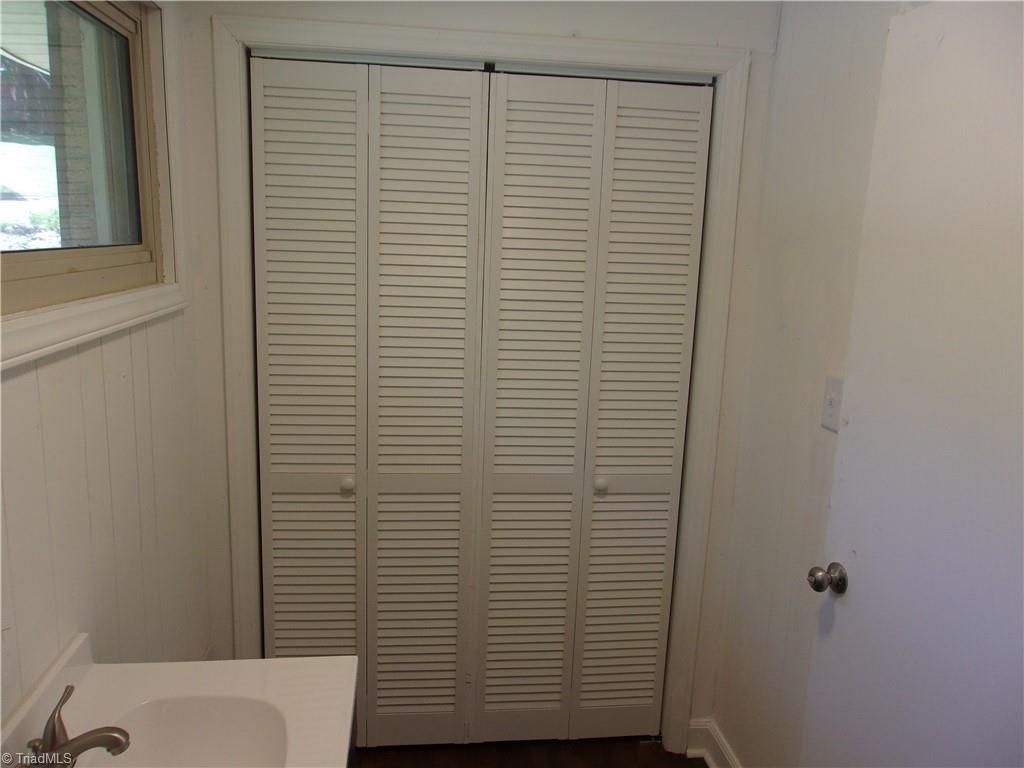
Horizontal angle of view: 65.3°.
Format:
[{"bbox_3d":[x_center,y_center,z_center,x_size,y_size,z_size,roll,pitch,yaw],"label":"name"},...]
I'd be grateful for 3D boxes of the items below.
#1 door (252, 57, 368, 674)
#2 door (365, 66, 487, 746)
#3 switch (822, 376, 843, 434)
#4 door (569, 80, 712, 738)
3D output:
[{"bbox_3d":[-0.548,0.136,2.225,0.288,1.950,0.035,1,11,-7],"label":"door"},{"bbox_3d":[-0.251,0.141,2.262,0.305,1.950,0.035,1,11,-7],"label":"door"},{"bbox_3d":[0.728,0.044,1.811,0.012,0.119,0.073,1,11,-7],"label":"switch"},{"bbox_3d":[0.360,0.150,2.337,0.291,1.950,0.035,1,11,-7],"label":"door"}]

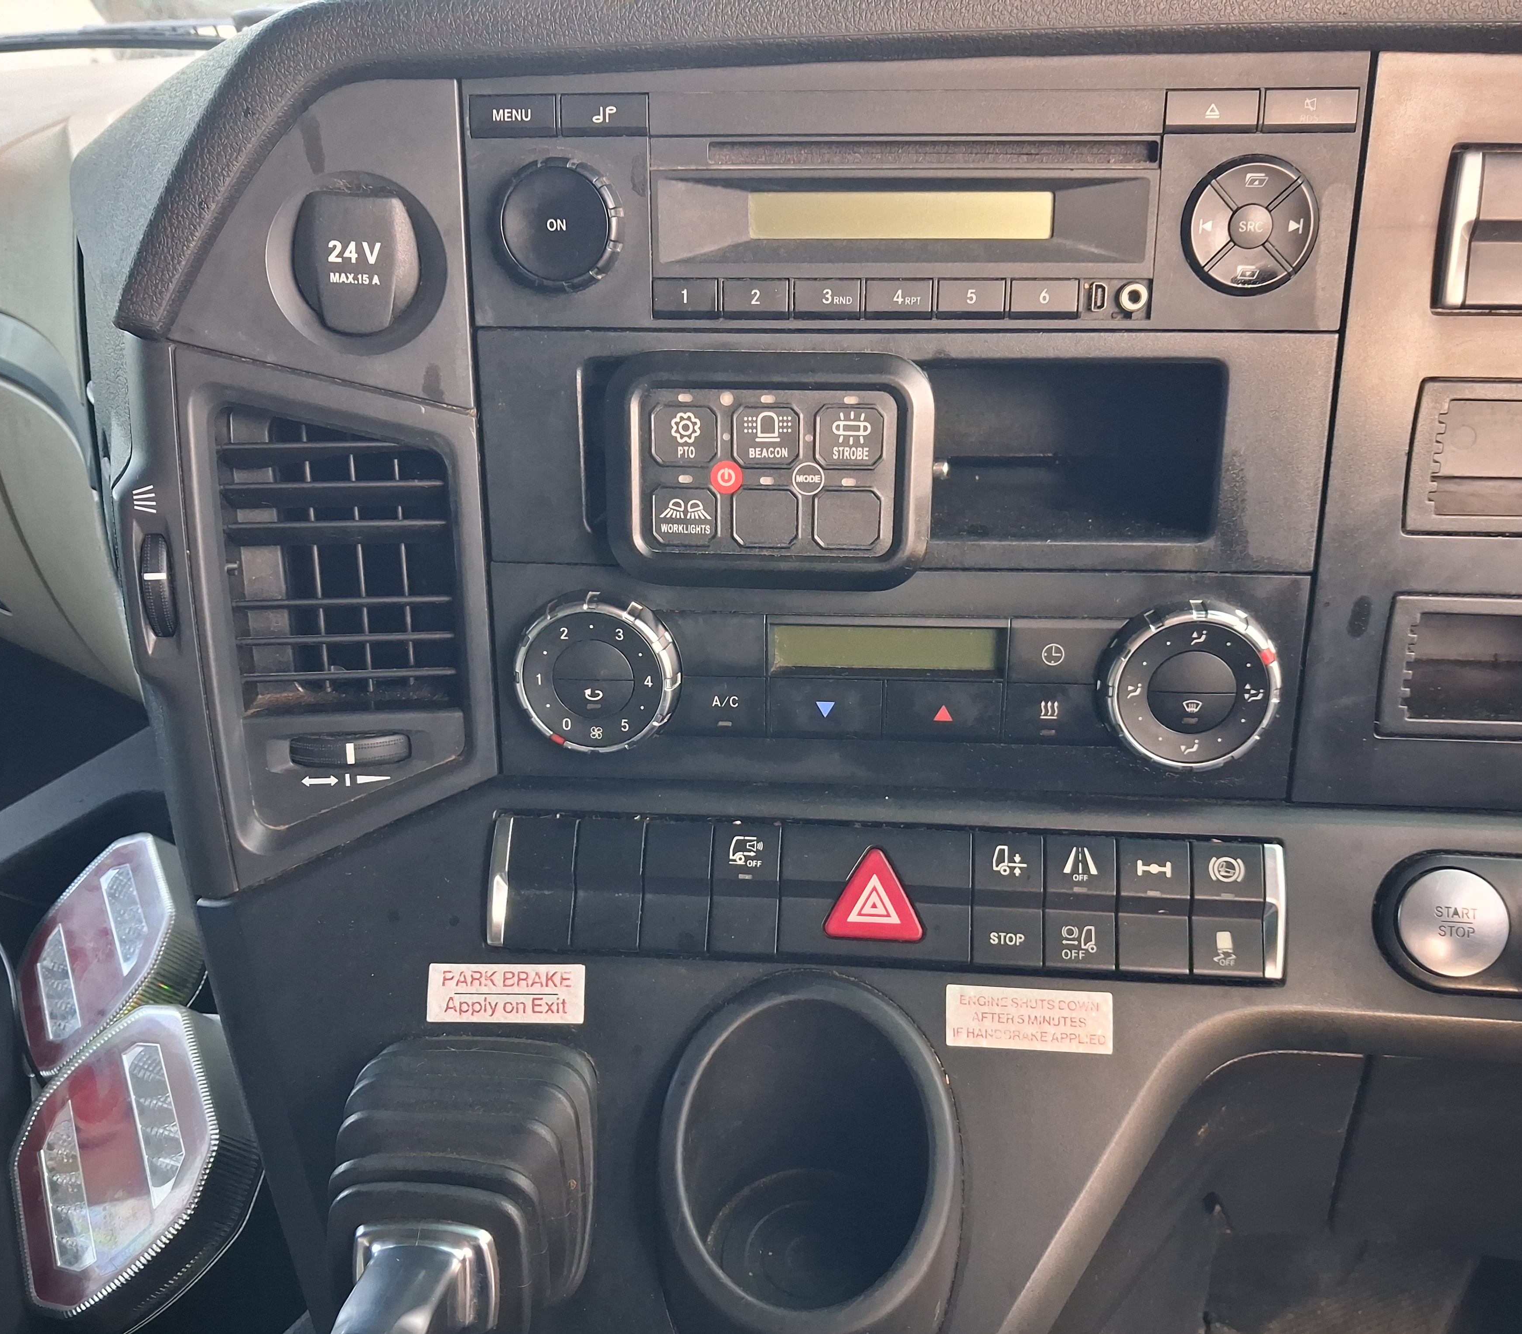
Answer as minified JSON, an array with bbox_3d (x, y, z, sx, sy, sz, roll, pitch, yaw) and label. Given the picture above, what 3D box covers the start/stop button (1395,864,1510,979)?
[{"bbox_3d":[0.208,0.077,0.417,0.033,0.032,0.010,1,-7,4],"label":"start/stop button"}]

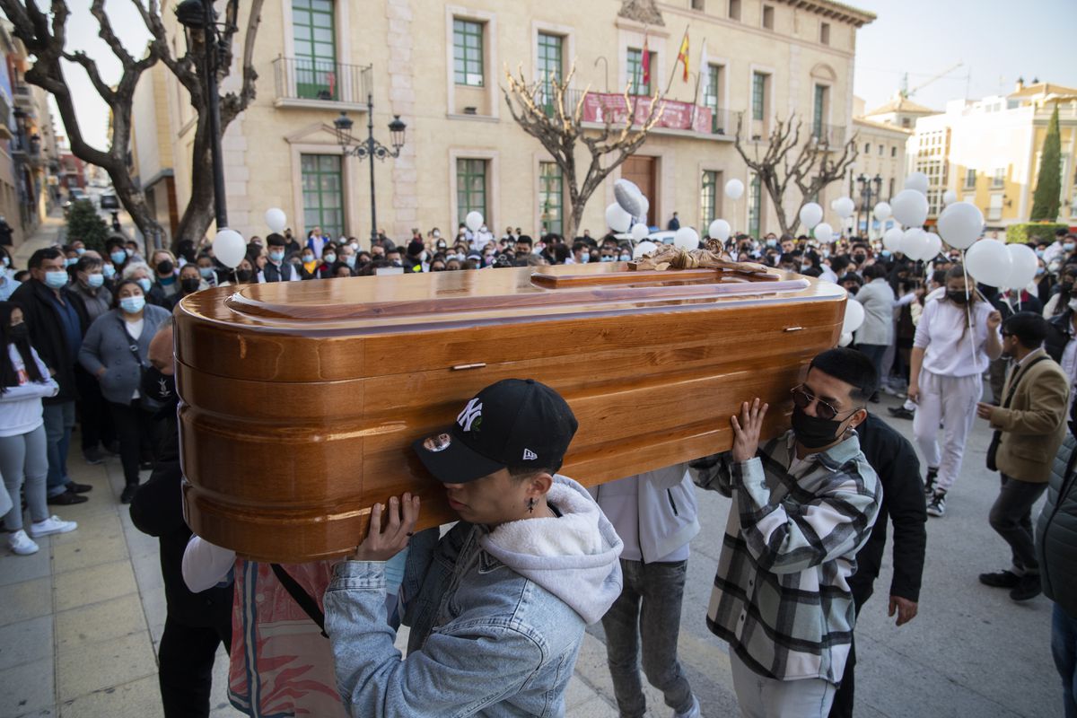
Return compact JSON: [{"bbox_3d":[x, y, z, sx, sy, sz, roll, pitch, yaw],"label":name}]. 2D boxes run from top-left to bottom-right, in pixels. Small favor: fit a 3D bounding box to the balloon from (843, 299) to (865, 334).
[{"bbox_3d":[2.591,-0.356,5.999,0.285,0.320,0.285,-1,10,0],"label":"balloon"}]

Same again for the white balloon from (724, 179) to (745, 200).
[{"bbox_3d":[2.790,-2.410,10.200,0.275,0.295,0.275,-1,10,0],"label":"white balloon"}]

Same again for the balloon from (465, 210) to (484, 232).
[{"bbox_3d":[-1.040,-2.232,11.631,0.285,0.320,0.285,-1,10,0],"label":"balloon"}]

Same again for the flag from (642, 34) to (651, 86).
[{"bbox_3d":[3.190,-8.841,21.300,0.320,1.420,0.300,-7,12,-30],"label":"flag"}]

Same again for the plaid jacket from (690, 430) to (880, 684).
[{"bbox_3d":[0.699,0.522,2.060,0.450,0.690,0.550,-7,12,-33],"label":"plaid jacket"}]

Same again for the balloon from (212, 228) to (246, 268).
[{"bbox_3d":[-2.584,-0.926,5.999,0.285,0.320,0.285,-1,10,0],"label":"balloon"}]

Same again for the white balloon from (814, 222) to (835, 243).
[{"bbox_3d":[4.099,-1.805,10.300,0.275,0.295,0.275,-1,10,0],"label":"white balloon"}]

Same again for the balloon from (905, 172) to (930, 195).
[{"bbox_3d":[4.449,-2.053,8.443,0.285,0.320,0.285,-1,10,0],"label":"balloon"}]

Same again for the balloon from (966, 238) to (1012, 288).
[{"bbox_3d":[2.781,-0.600,4.427,0.285,0.315,0.285,-17,9,3],"label":"balloon"}]

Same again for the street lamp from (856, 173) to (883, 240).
[{"bbox_3d":[15.172,-6.396,33.191,1.480,4.460,0.470,-6,11,-27],"label":"street lamp"}]

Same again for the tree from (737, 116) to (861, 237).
[{"bbox_3d":[7.604,-4.623,21.341,3.900,5.400,3.800,-8,12,-36],"label":"tree"}]

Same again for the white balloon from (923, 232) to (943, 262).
[{"bbox_3d":[4.081,-1.172,7.500,0.275,0.310,0.275,-1,10,0],"label":"white balloon"}]

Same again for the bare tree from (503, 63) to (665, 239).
[{"bbox_3d":[0.987,-3.603,15.617,3.700,5.500,3.600,-8,12,-36],"label":"bare tree"}]

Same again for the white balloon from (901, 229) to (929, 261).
[{"bbox_3d":[3.783,-1.152,7.200,0.275,0.315,0.275,-1,10,0],"label":"white balloon"}]

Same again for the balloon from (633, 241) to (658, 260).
[{"bbox_3d":[1.180,-1.156,7.900,0.275,0.300,0.275,-1,10,0],"label":"balloon"}]

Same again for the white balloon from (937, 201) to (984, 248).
[{"bbox_3d":[2.651,-0.835,4.500,0.283,0.305,0.283,-1,10,0],"label":"white balloon"}]

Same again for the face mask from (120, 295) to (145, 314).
[{"bbox_3d":[-2.656,-0.355,4.700,0.150,0.115,0.080,-9,13,-39],"label":"face mask"}]

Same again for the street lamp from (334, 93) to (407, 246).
[{"bbox_3d":[-3.559,-3.242,15.726,1.500,4.858,0.450,-7,12,-30],"label":"street lamp"}]

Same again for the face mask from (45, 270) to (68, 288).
[{"bbox_3d":[-3.250,-0.534,4.850,0.080,0.115,0.150,4,11,28],"label":"face mask"}]

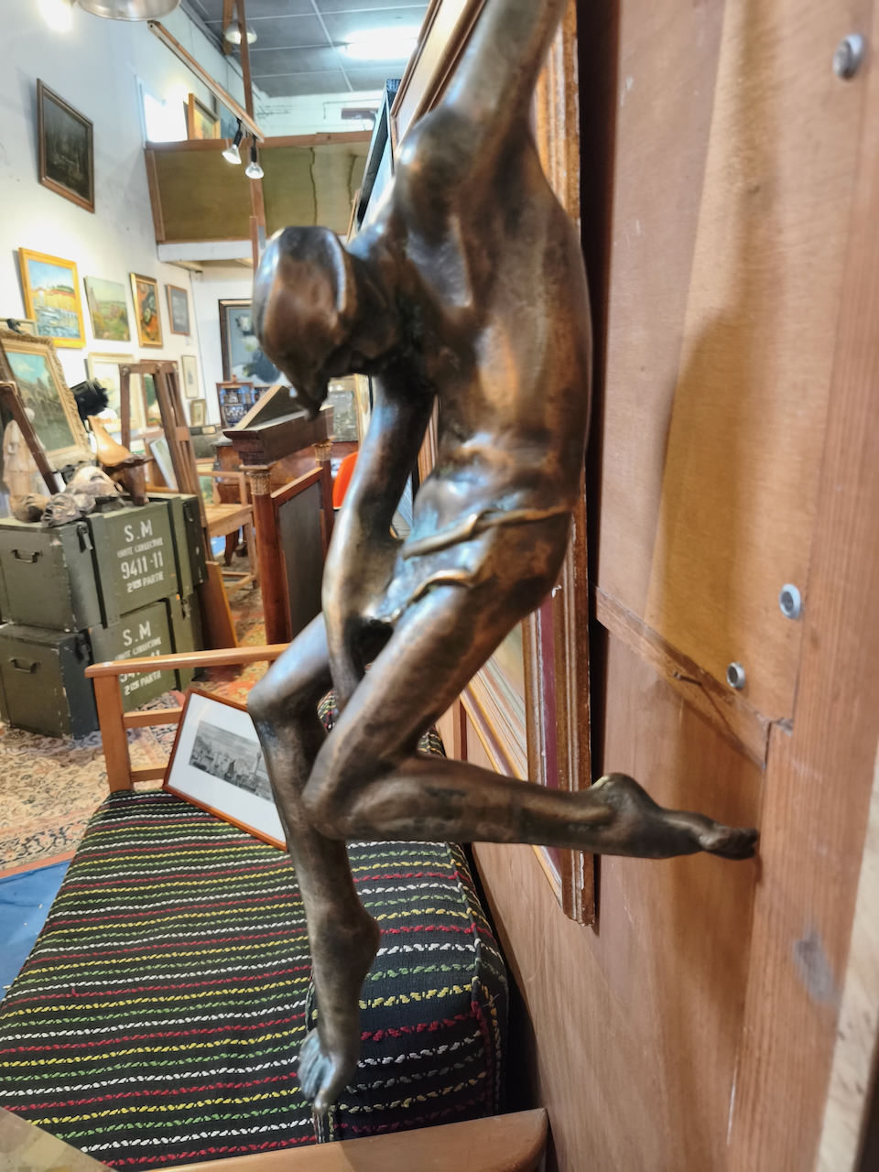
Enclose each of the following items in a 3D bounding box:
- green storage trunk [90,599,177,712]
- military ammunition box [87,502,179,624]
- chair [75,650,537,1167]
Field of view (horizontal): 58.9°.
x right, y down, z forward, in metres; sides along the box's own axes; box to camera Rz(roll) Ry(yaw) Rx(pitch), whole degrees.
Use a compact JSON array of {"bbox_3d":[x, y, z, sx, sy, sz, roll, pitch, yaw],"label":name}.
[{"bbox_3d":[-1.236,0.250,2.886,0.389,0.350,0.625,6,18,26],"label":"green storage trunk"},{"bbox_3d":[-1.235,-0.114,2.884,0.389,0.350,0.625,6,18,25],"label":"military ammunition box"},{"bbox_3d":[-0.286,0.568,1.139,0.666,0.680,1.042,-4,17,-7],"label":"chair"}]

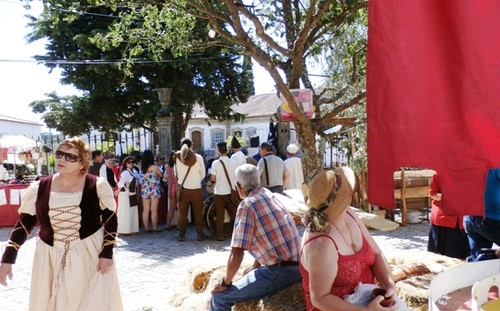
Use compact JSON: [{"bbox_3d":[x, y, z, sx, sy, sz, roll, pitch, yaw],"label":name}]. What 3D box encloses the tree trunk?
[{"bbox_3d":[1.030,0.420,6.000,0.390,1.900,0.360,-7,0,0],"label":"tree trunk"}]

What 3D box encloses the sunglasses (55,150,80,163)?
[{"bbox_3d":[-1.164,0.022,2.348,0.145,0.050,0.140,12,-10,8],"label":"sunglasses"}]

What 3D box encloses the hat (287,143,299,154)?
[{"bbox_3d":[0.753,-0.124,6.400,0.200,0.180,0.220,0,0,0],"label":"hat"}]

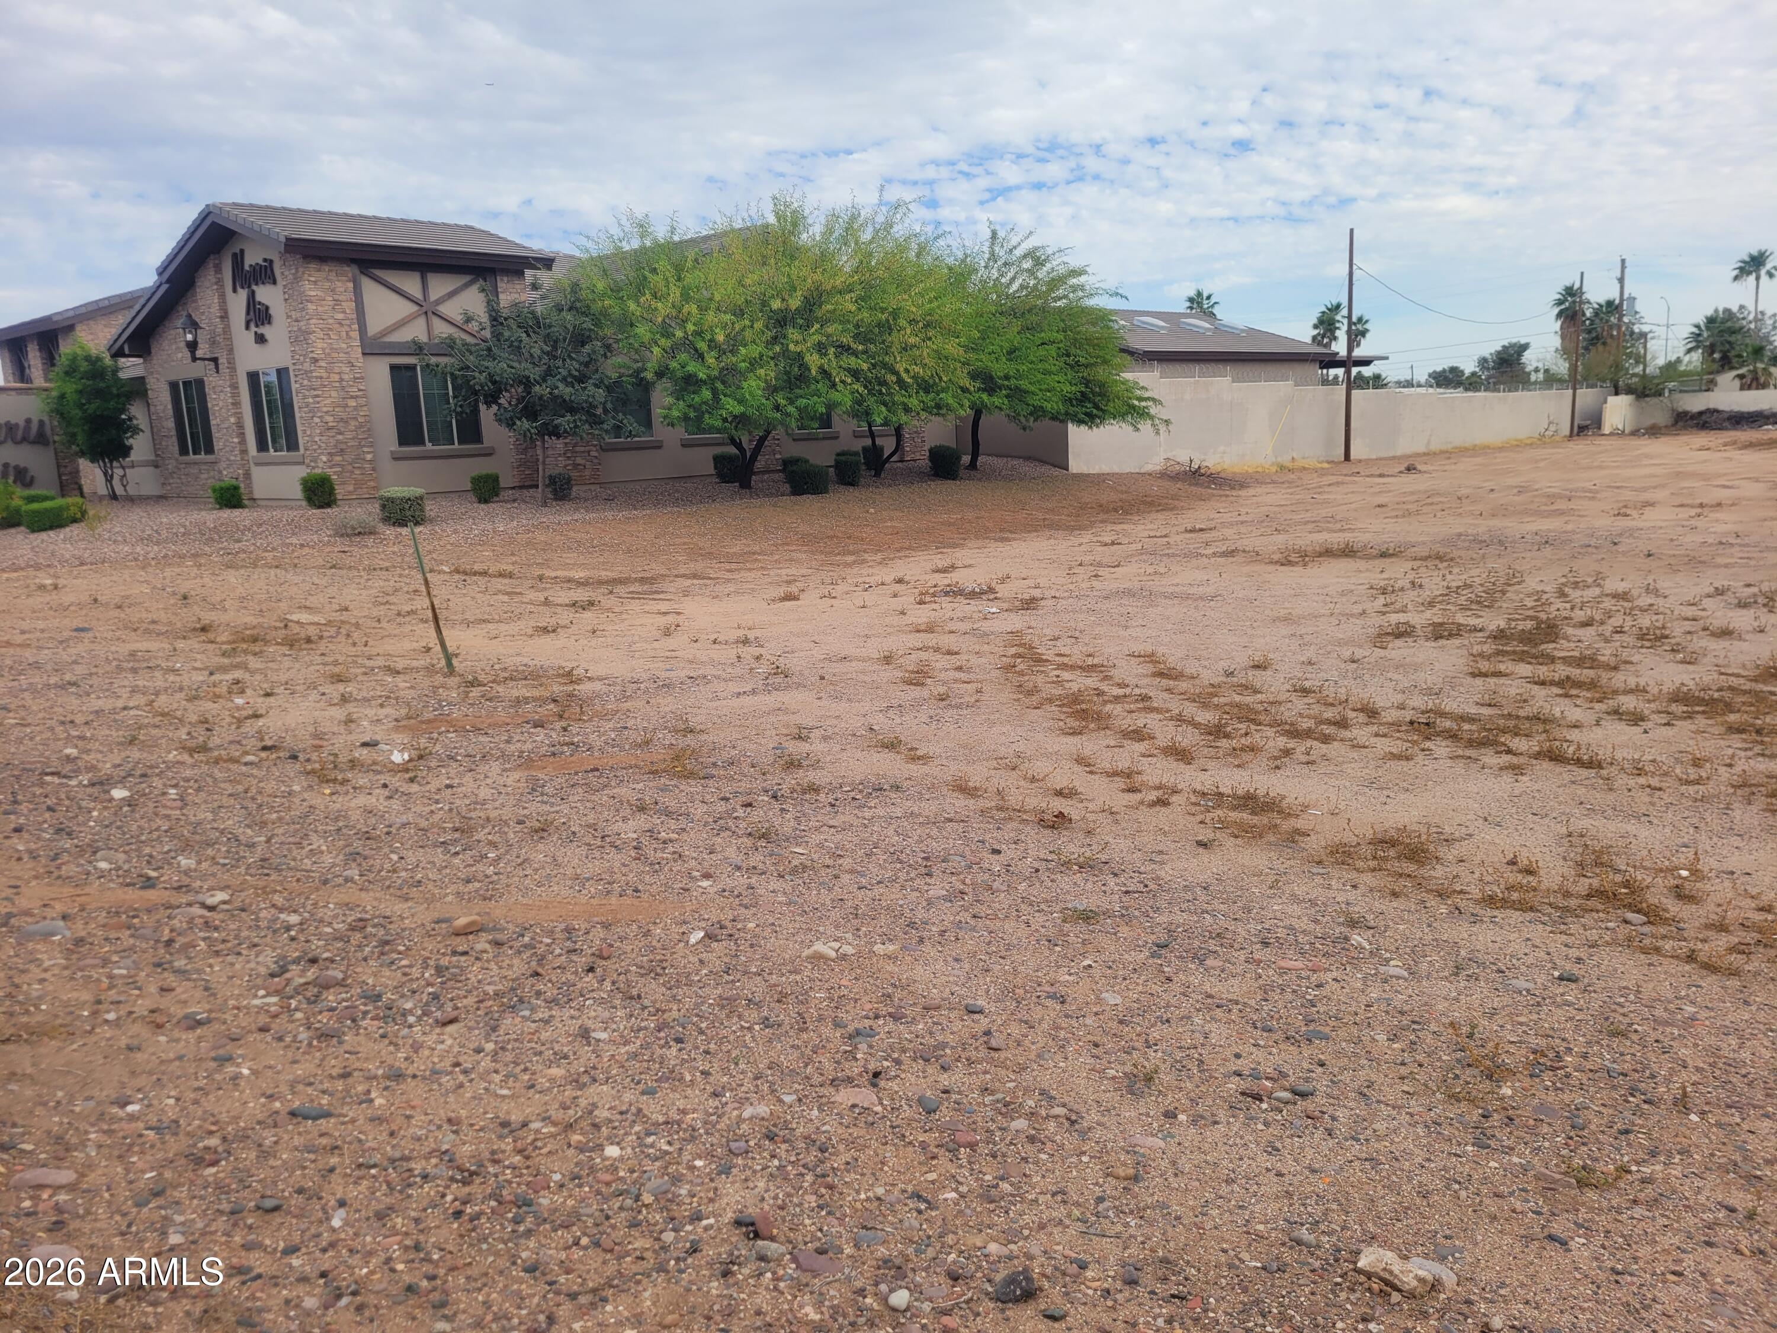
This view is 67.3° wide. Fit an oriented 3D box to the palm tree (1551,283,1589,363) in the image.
[{"bbox_3d":[53.854,-24.781,105.988,2.900,11.020,2.900,3,12,26],"label":"palm tree"}]

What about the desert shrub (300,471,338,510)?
[{"bbox_3d":[-10.463,-3.267,24.436,0.680,0.710,0.680,7,14,41],"label":"desert shrub"}]

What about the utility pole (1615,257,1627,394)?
[{"bbox_3d":[43.173,-19.095,78.878,0.400,9.850,0.400,3,12,28],"label":"utility pole"}]

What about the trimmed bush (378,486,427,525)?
[{"bbox_3d":[-7.547,-2.478,20.653,0.730,0.530,0.680,-6,11,-19],"label":"trimmed bush"}]

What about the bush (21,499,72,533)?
[{"bbox_3d":[-13.740,-2.505,21.759,0.650,0.460,0.760,7,14,42],"label":"bush"}]

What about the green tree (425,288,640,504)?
[{"bbox_3d":[-6.884,-5.226,25.928,4.000,4.150,3.900,-5,11,-14],"label":"green tree"}]

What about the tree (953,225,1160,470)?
[{"bbox_3d":[3.919,-7.651,32.291,5.300,5.710,5.200,-1,10,7],"label":"tree"}]

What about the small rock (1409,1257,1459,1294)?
[{"bbox_3d":[1.008,1.121,2.468,0.050,0.028,0.098,-10,13,-37],"label":"small rock"}]

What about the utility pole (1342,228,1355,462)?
[{"bbox_3d":[14.920,-10.352,43.141,0.270,7.390,0.270,1,11,19],"label":"utility pole"}]

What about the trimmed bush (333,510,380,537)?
[{"bbox_3d":[-7.827,-2.144,19.566,0.680,0.380,0.600,-7,11,-21],"label":"trimmed bush"}]

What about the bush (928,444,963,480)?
[{"bbox_3d":[1.403,-5.106,33.225,0.800,0.840,0.800,-2,10,0],"label":"bush"}]

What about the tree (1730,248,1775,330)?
[{"bbox_3d":[62.160,-23.964,96.040,3.300,11.650,3.300,4,12,32],"label":"tree"}]

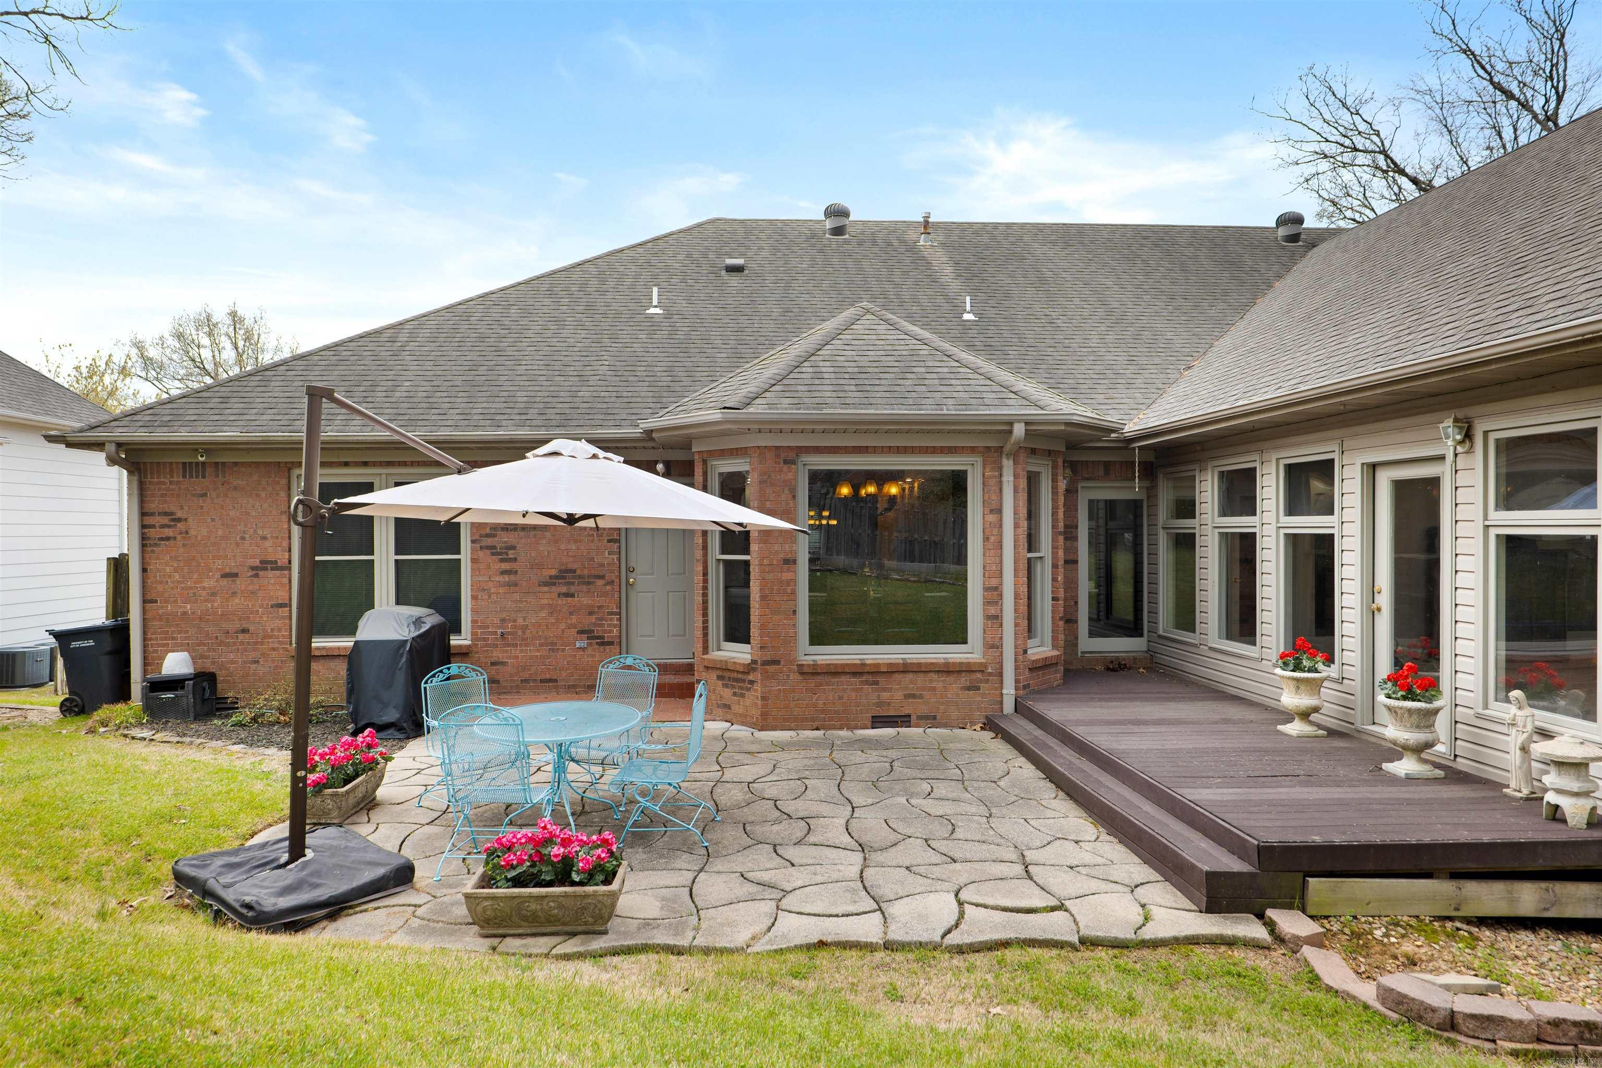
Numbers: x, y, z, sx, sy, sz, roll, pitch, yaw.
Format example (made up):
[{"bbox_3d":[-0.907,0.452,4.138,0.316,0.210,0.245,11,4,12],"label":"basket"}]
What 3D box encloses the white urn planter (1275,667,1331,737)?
[{"bbox_3d":[4.050,1.363,7.900,0.400,0.485,0.400,0,0,-4],"label":"white urn planter"}]

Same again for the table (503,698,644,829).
[{"bbox_3d":[-1.593,1.580,6.470,1.060,0.720,1.350,0,0,-7],"label":"table"}]

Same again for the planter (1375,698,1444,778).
[{"bbox_3d":[4.130,1.369,6.610,0.400,0.485,0.400,0,0,-4],"label":"planter"}]

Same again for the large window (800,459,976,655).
[{"bbox_3d":[0.864,0.228,9.590,1.758,1.938,0.100,0,0,-4],"label":"large window"}]

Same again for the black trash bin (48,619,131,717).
[{"bbox_3d":[-8.310,1.565,11.570,0.800,1.070,0.650,0,0,-8],"label":"black trash bin"}]

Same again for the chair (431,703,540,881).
[{"bbox_3d":[-1.790,1.465,5.830,0.560,1.000,0.660,0,0,3],"label":"chair"}]

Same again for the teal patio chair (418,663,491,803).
[{"bbox_3d":[-2.250,1.435,6.950,0.690,0.980,0.620,0,0,38],"label":"teal patio chair"}]

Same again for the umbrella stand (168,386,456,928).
[{"bbox_3d":[-2.790,0.560,5.690,1.300,2.820,1.000,0,0,-42],"label":"umbrella stand"}]

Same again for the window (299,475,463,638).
[{"bbox_3d":[-4.630,0.248,10.830,1.840,1.860,0.100,0,0,-4],"label":"window"}]

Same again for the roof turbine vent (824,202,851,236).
[{"bbox_3d":[0.630,-5.457,17.000,0.460,0.610,0.460,0,0,-4],"label":"roof turbine vent"}]

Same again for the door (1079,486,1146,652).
[{"bbox_3d":[3.620,0.415,11.380,0.800,1.950,0.090,0,0,-4],"label":"door"}]

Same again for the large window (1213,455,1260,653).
[{"bbox_3d":[4.318,0.213,9.743,0.100,1.852,0.941,0,0,-4],"label":"large window"}]

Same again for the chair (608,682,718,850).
[{"bbox_3d":[-0.905,1.450,6.370,0.690,0.980,0.620,0,0,3],"label":"chair"}]

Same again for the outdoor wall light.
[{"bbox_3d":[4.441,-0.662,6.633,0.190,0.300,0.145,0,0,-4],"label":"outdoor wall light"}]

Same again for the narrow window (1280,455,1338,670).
[{"bbox_3d":[4.345,0.228,8.390,0.100,1.840,0.880,0,0,-4],"label":"narrow window"}]

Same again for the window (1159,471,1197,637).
[{"bbox_3d":[4.227,0.218,10.987,0.100,1.811,0.951,0,0,-4],"label":"window"}]

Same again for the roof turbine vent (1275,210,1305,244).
[{"bbox_3d":[8.620,-5.400,17.250,0.440,0.540,0.440,0,0,-4],"label":"roof turbine vent"}]

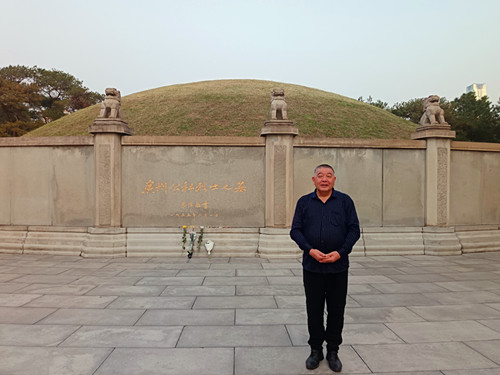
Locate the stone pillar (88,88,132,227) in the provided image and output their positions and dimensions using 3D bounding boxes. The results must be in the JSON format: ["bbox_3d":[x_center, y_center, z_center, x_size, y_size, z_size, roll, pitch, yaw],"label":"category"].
[{"bbox_3d":[-2.948,-0.650,8.014,0.762,2.930,0.570,0,1,5],"label":"stone pillar"}]

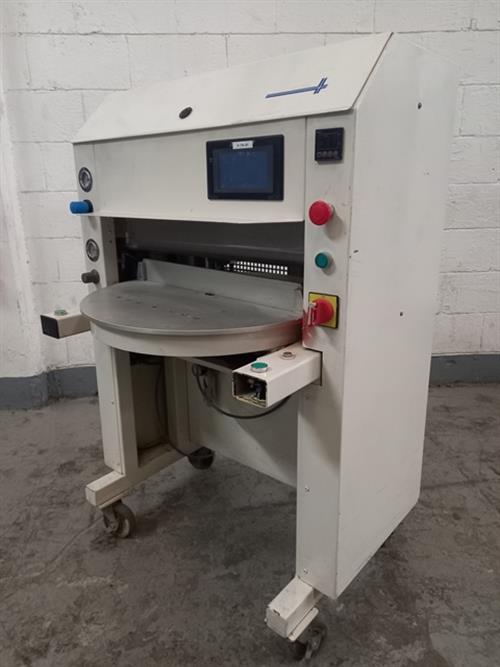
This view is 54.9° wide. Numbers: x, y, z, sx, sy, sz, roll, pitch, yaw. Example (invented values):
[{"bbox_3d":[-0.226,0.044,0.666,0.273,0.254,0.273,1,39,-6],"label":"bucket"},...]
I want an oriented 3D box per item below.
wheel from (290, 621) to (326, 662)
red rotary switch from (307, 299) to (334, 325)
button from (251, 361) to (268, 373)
[{"bbox_3d":[0.129,0.710,1.111,0.100,0.120,0.050,12,21,37],"label":"wheel"},{"bbox_3d":[0.126,-0.039,0.873,0.042,0.046,0.032,12,21,37],"label":"red rotary switch"},{"bbox_3d":[0.016,0.058,0.816,0.029,0.012,0.029,-1,16,0],"label":"button"}]

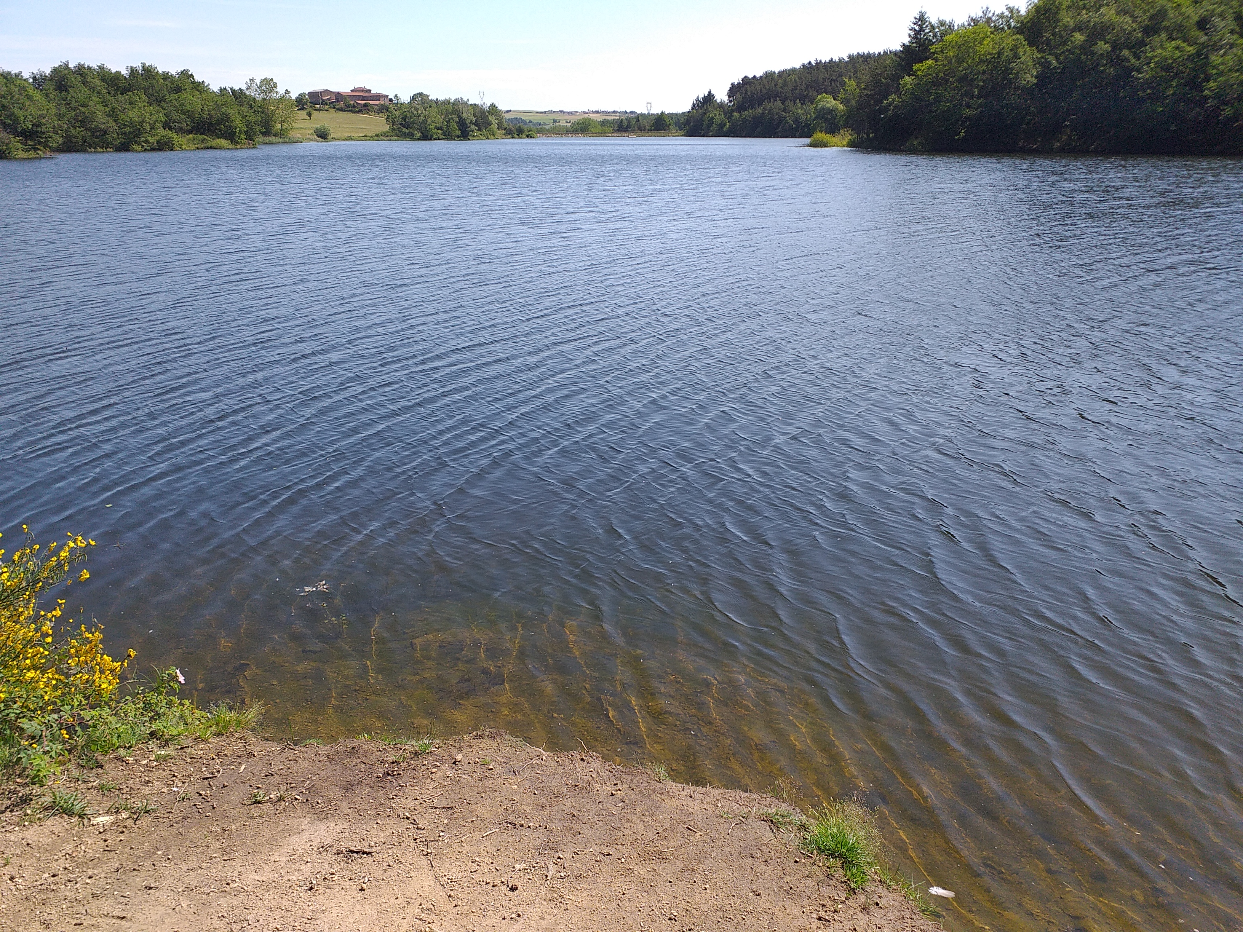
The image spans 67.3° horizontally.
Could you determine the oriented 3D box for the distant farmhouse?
[{"bbox_3d":[-139.796,-189.474,480.000,36.000,10.000,22.000,-12,23,-31],"label":"distant farmhouse"}]

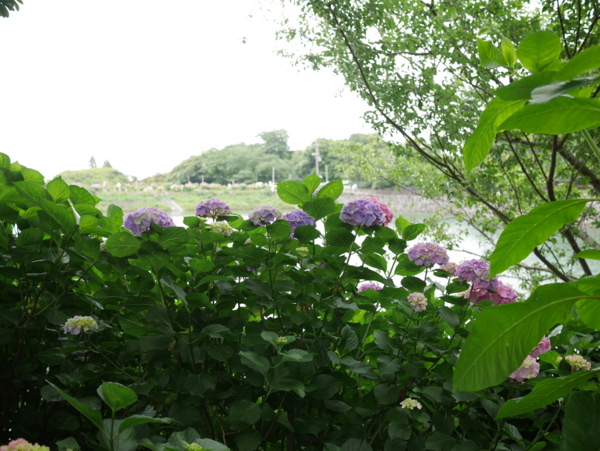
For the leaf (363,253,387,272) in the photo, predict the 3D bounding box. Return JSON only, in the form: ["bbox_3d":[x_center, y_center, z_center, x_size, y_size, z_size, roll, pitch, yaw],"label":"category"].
[{"bbox_3d":[0.265,0.134,2.450,0.088,0.078,0.050,0,3,0],"label":"leaf"}]

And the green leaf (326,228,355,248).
[{"bbox_3d":[0.142,0.045,2.400,0.100,0.069,0.060,0,3,0],"label":"green leaf"}]

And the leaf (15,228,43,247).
[{"bbox_3d":[-0.778,0.036,2.000,0.078,0.055,0.060,0,3,0],"label":"leaf"}]

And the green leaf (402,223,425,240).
[{"bbox_3d":[0.411,0.025,2.500,0.083,0.065,0.050,0,3,0],"label":"green leaf"}]

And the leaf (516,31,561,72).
[{"bbox_3d":[0.396,-0.288,1.150,0.075,0.070,0.035,1,4,19],"label":"leaf"}]

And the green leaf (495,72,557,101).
[{"bbox_3d":[0.349,-0.210,1.050,0.107,0.045,0.060,1,4,18],"label":"green leaf"}]

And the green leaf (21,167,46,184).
[{"bbox_3d":[-0.885,-0.161,2.300,0.083,0.063,0.060,0,3,0],"label":"green leaf"}]

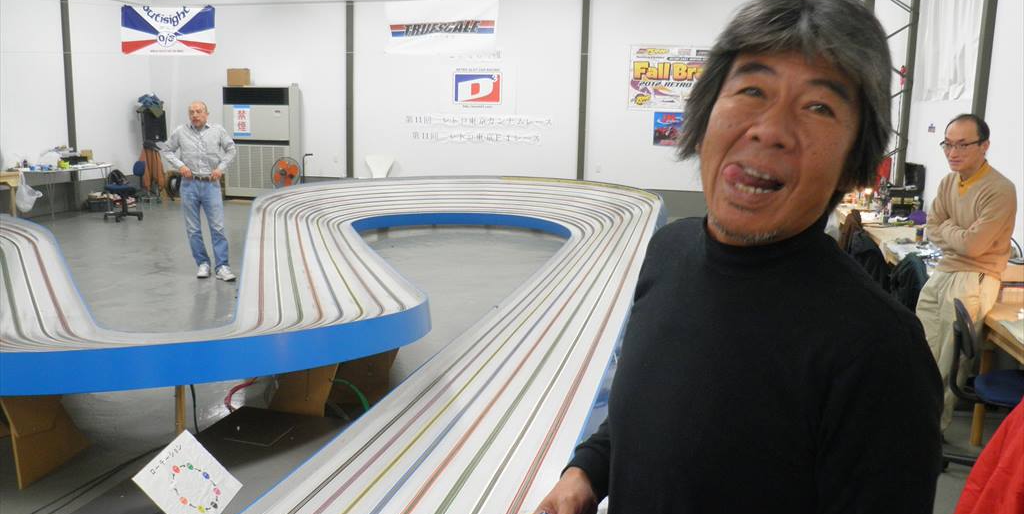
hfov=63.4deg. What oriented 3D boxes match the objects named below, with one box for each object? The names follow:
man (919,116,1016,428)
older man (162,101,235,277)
[{"bbox_3d":[2.041,0.201,3.769,0.460,1.680,0.520,-4,11,-29],"label":"man"},{"bbox_3d":[-3.039,-0.644,8.053,0.700,1.690,0.420,-2,10,-18],"label":"older man"}]

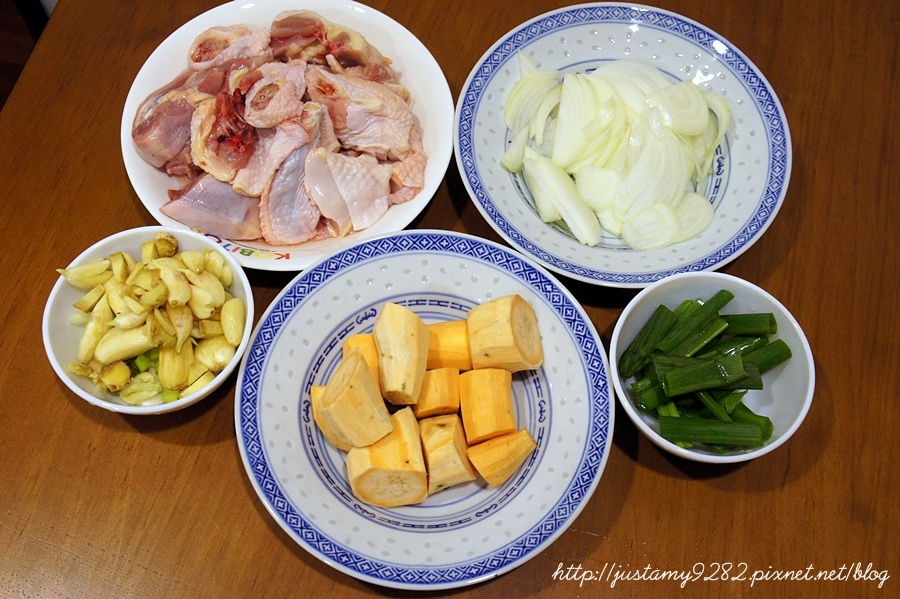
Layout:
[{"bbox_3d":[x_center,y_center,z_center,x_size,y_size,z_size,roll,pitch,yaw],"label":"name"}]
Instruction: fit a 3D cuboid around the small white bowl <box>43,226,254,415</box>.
[{"bbox_3d":[-0.176,0.020,0.610,0.122,0.054,0.122,0,66,0],"label":"small white bowl"}]

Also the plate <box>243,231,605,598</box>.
[{"bbox_3d":[-0.015,0.063,0.604,0.224,0.032,0.224,0,66,0],"label":"plate"}]

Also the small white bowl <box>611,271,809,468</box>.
[{"bbox_3d":[0.151,0.048,0.600,0.120,0.054,0.120,0,66,0],"label":"small white bowl"}]

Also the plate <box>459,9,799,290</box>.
[{"bbox_3d":[0.114,-0.102,0.678,0.224,0.032,0.224,0,66,0],"label":"plate"}]

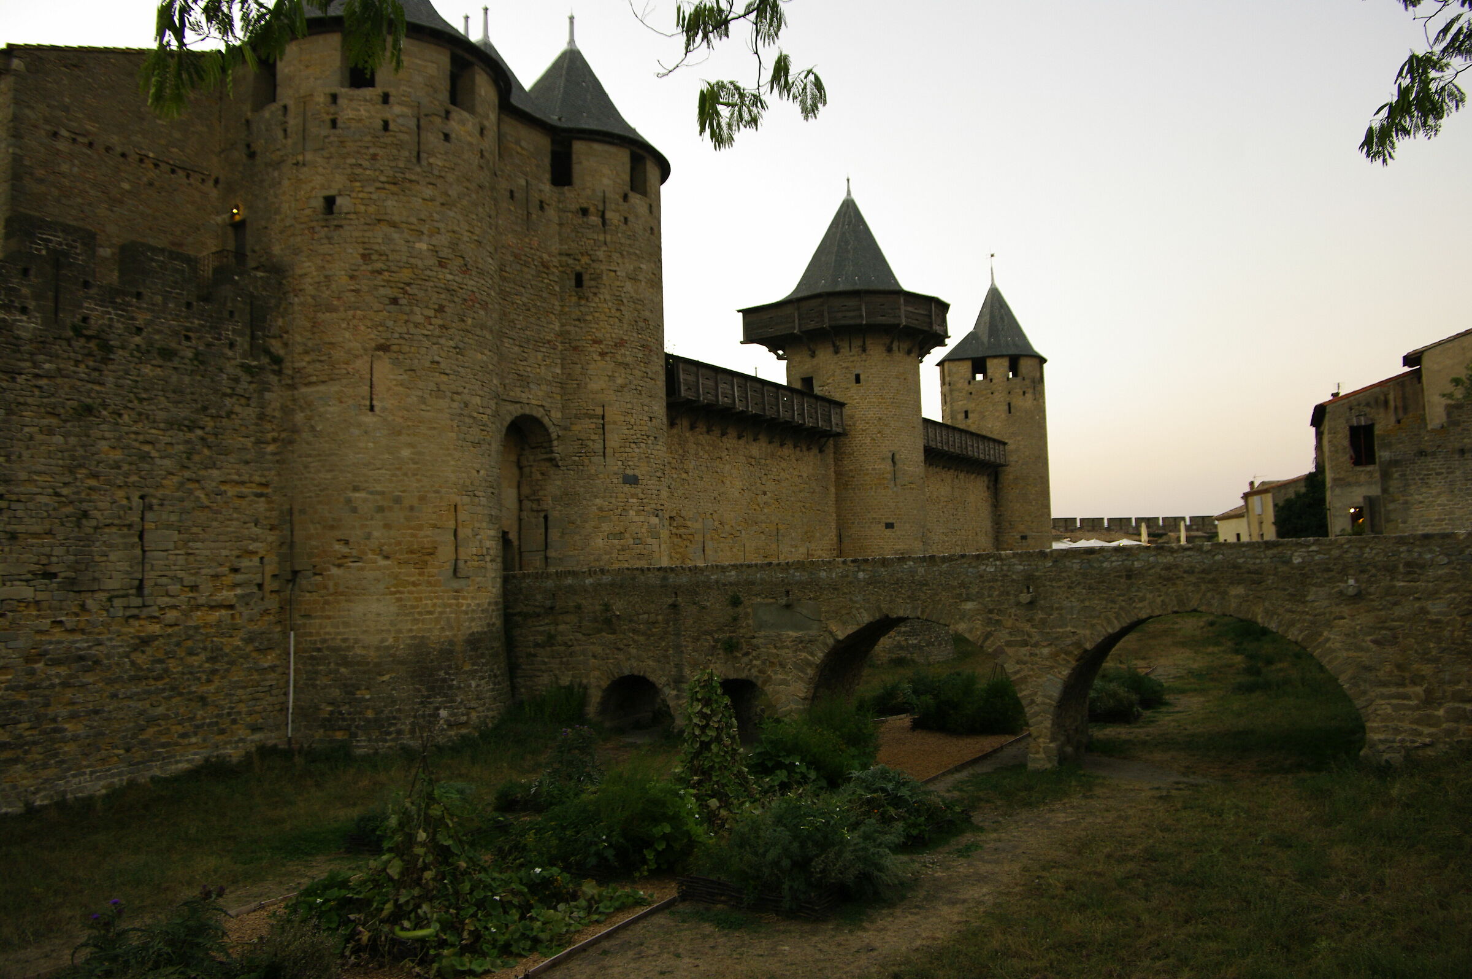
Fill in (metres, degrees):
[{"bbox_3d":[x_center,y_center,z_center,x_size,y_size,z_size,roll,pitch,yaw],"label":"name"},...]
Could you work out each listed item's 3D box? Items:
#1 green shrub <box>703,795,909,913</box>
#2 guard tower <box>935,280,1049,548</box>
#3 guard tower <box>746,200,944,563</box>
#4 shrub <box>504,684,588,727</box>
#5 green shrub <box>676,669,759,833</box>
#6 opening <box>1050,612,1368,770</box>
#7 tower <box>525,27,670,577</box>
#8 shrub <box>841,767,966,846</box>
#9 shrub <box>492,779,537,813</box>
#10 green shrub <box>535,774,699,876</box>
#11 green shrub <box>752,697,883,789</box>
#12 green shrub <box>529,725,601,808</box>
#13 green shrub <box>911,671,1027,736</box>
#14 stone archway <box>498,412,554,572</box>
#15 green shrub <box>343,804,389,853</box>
[{"bbox_3d":[0.871,4.855,13.412,2.650,1.200,2.100,-2,-4,0],"label":"green shrub"},{"bbox_3d":[20.087,-4.493,75.889,8.300,23.561,8.300,-4,-4,31],"label":"guard tower"},{"bbox_3d":[6.160,-5.051,53.026,10.400,22.570,10.800,-4,-4,31],"label":"guard tower"},{"bbox_3d":[-5.319,5.917,27.184,2.300,1.250,1.300,-2,-4,0],"label":"shrub"},{"bbox_3d":[-0.315,4.350,16.253,1.350,2.650,1.300,-2,-4,0],"label":"green shrub"},{"bbox_3d":[10.902,4.507,22.848,6.406,3.496,2.700,-4,-4,34],"label":"opening"},{"bbox_3d":[-6.625,-6.838,41.009,7.800,26.117,7.800,-4,-4,34],"label":"tower"},{"bbox_3d":[3.218,5.917,18.854,2.539,1.203,2.158,-2,-4,9],"label":"shrub"},{"bbox_3d":[-4.723,6.567,21.343,1.172,0.606,1.055,-1,-4,-13],"label":"shrub"},{"bbox_3d":[-2.157,5.820,17.534,3.040,1.494,2.128,-1,-4,-7],"label":"green shrub"},{"bbox_3d":[1.800,5.885,23.031,3.094,1.861,2.630,-2,-4,4],"label":"green shrub"},{"bbox_3d":[-3.802,6.046,21.680,1.628,1.643,1.465,-1,-4,-10],"label":"green shrub"},{"bbox_3d":[6.963,6.276,29.420,3.519,1.632,2.639,-2,-4,13],"label":"green shrub"},{"bbox_3d":[-7.069,0.576,31.056,1.400,5.714,2.300,-4,-4,31],"label":"stone archway"},{"bbox_3d":[-5.984,5.446,15.993,0.800,0.780,0.800,-2,-4,0],"label":"green shrub"}]

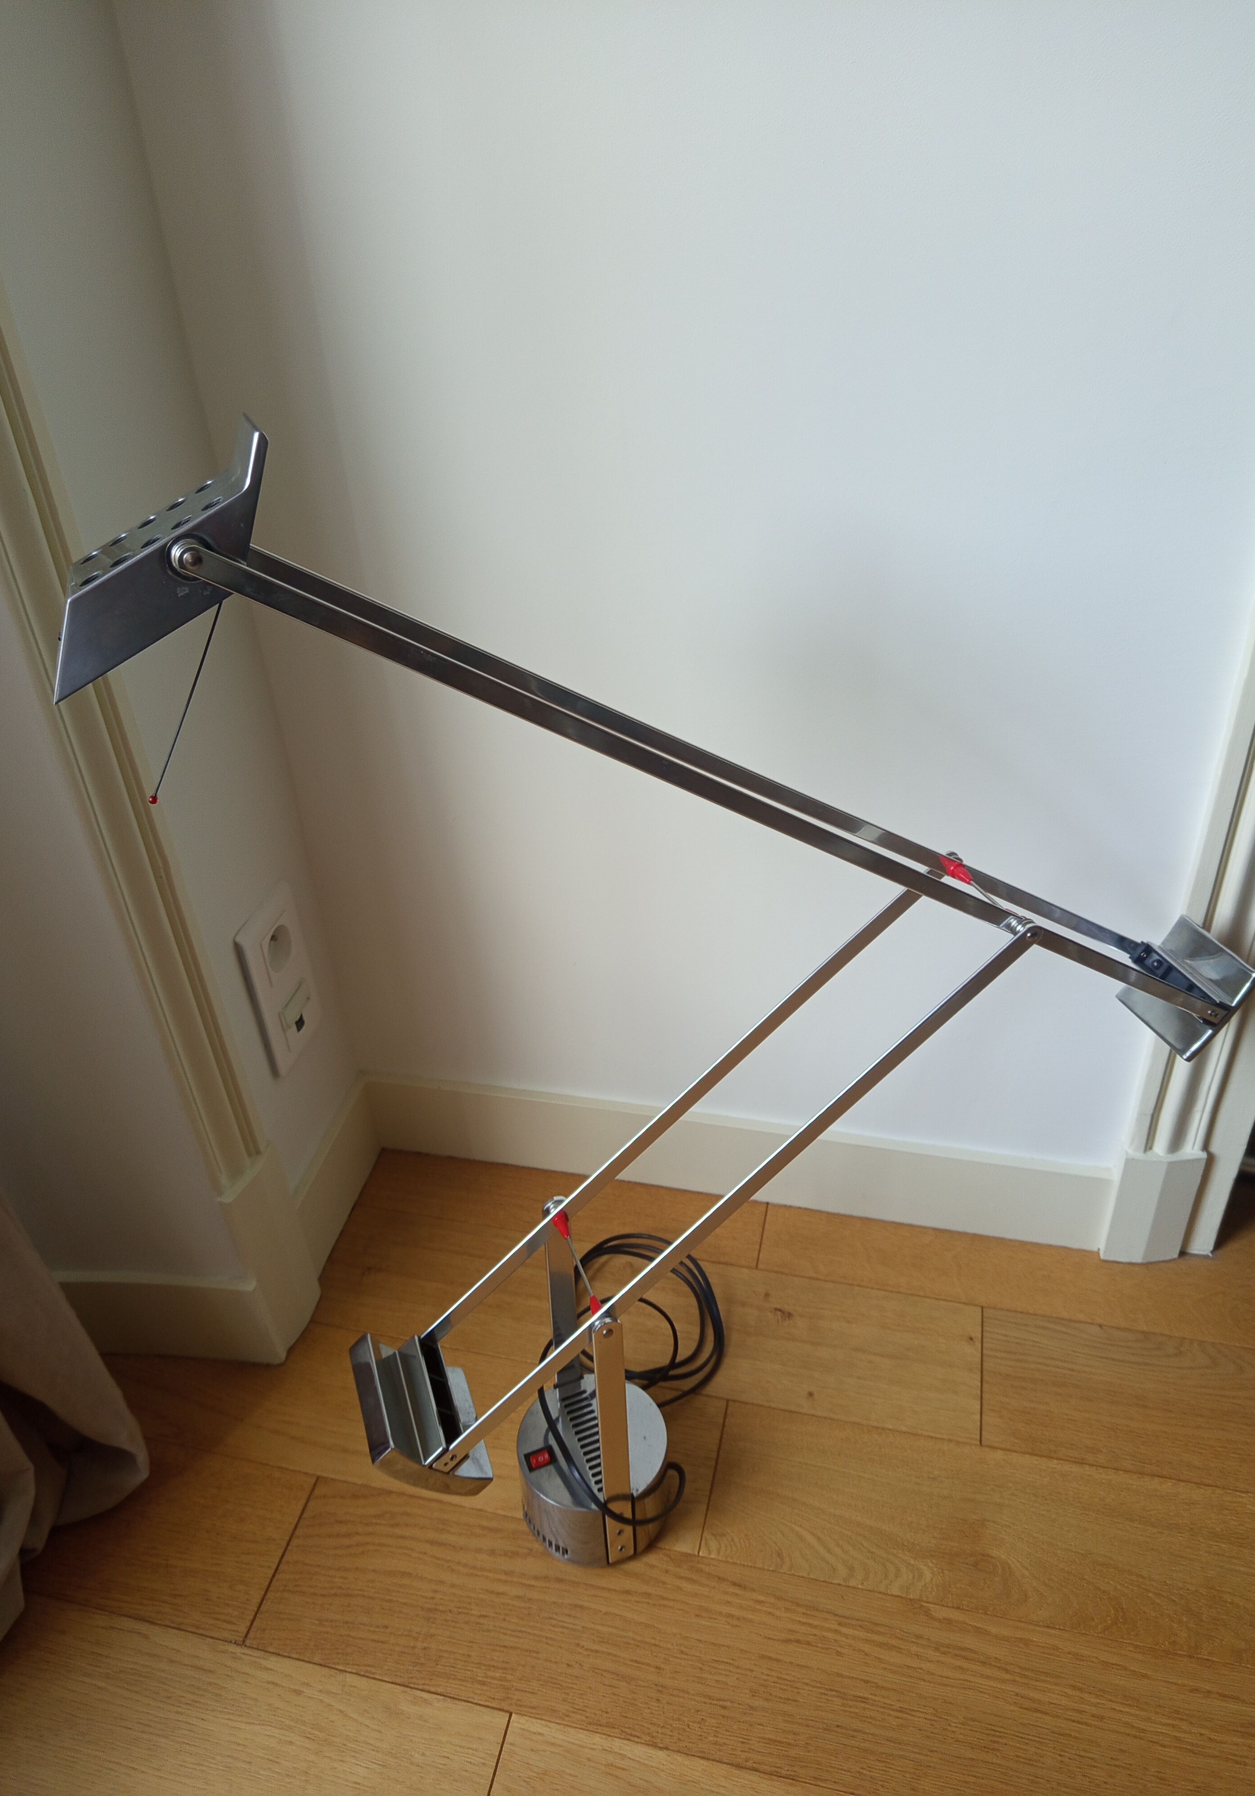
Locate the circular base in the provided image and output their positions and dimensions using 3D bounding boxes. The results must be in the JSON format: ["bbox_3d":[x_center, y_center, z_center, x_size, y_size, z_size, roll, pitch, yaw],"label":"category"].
[{"bbox_3d":[-0.023,0.431,0.943,0.111,0.075,0.111,-3,34,2],"label":"circular base"}]

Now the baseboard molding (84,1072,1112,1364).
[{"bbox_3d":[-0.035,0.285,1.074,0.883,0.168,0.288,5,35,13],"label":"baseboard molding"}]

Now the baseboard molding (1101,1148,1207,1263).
[{"bbox_3d":[0.458,0.268,1.083,0.071,0.129,0.025,5,35,13],"label":"baseboard molding"}]

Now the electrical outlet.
[{"bbox_3d":[-0.293,0.074,1.058,0.011,0.152,0.082,5,35,13],"label":"electrical outlet"}]

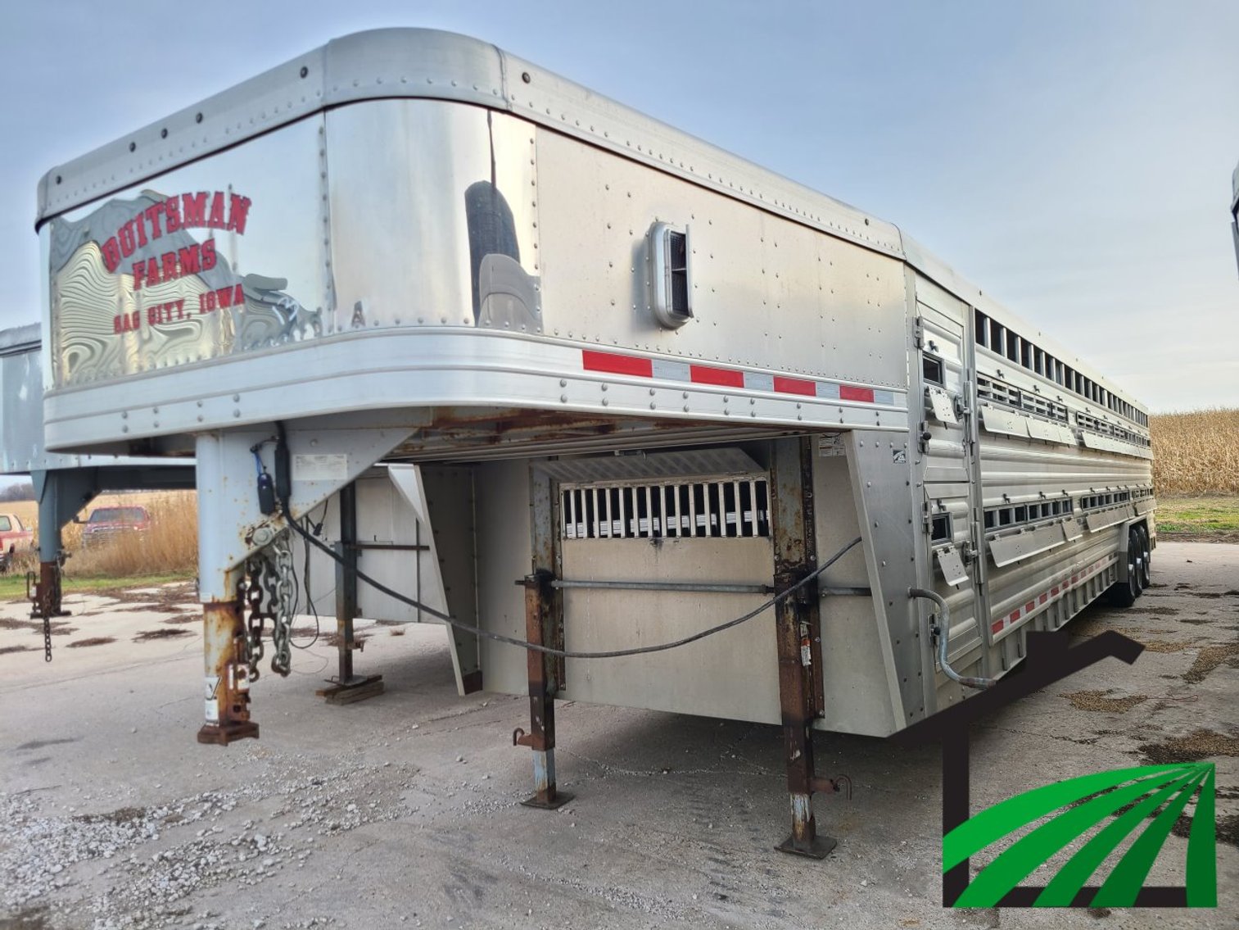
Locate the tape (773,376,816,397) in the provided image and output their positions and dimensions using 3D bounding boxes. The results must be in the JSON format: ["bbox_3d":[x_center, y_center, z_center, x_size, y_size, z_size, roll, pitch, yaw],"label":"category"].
[{"bbox_3d":[0.596,-0.264,3.150,0.003,0.051,0.279,-4,-3,41],"label":"tape"}]

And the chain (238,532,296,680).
[{"bbox_3d":[-1.011,0.405,2.675,0.115,0.420,0.125,-3,0,34],"label":"chain"}]

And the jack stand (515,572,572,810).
[{"bbox_3d":[-0.398,1.126,4.700,0.240,1.150,0.190,-3,-3,34],"label":"jack stand"}]

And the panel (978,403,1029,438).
[{"bbox_3d":[2.181,-0.231,5.224,0.030,0.140,1.130,-14,-9,33],"label":"panel"}]

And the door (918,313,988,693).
[{"bbox_3d":[1.558,0.128,4.342,0.070,1.680,0.830,-3,-3,34],"label":"door"}]

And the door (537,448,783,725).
[{"bbox_3d":[0.148,0.560,4.529,1.300,1.260,0.060,-3,-3,34],"label":"door"}]

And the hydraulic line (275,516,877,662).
[{"bbox_3d":[-0.020,0.363,3.048,2.020,0.510,0.100,-3,0,-23],"label":"hydraulic line"}]

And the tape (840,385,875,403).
[{"bbox_3d":[0.894,-0.266,3.496,0.003,0.051,0.279,-4,-3,41],"label":"tape"}]

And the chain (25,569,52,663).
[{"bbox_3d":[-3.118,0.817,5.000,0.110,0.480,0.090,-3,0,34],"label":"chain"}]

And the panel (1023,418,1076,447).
[{"bbox_3d":[2.993,-0.216,6.413,0.030,0.140,1.650,-14,-9,33],"label":"panel"}]

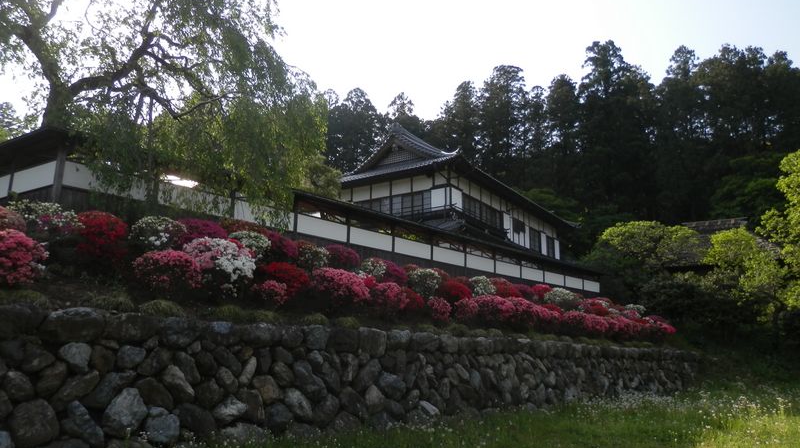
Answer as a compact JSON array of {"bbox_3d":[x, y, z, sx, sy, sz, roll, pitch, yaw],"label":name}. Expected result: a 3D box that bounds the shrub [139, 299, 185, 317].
[{"bbox_3d":[-4.121,1.438,9.945,0.780,0.310,0.660,0,-13,0],"label":"shrub"}]

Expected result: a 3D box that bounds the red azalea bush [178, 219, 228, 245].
[{"bbox_3d":[-4.402,0.292,12.709,1.160,0.850,1.110,0,-13,0],"label":"red azalea bush"}]

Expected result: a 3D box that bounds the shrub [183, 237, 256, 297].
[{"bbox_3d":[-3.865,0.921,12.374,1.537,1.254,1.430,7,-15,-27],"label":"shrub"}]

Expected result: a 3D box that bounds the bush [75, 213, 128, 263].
[{"bbox_3d":[-5.533,0.251,10.746,0.891,1.004,0.938,-12,-18,40],"label":"bush"}]

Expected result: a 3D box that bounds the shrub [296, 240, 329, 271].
[{"bbox_3d":[-2.241,0.860,15.054,0.840,0.860,0.885,0,-14,0],"label":"shrub"}]

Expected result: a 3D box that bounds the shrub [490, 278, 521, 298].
[{"bbox_3d":[4.005,2.408,21.849,1.200,0.850,1.140,0,-13,0],"label":"shrub"}]

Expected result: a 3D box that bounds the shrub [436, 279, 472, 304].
[{"bbox_3d":[1.788,2.244,18.788,1.049,0.943,1.104,0,-14,0],"label":"shrub"}]

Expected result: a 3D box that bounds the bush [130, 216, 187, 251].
[{"bbox_3d":[-4.976,0.277,11.855,1.097,0.862,1.154,-12,-18,40],"label":"bush"}]

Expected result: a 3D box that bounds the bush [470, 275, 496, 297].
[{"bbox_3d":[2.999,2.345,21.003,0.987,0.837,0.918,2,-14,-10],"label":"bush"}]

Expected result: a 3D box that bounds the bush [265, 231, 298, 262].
[{"bbox_3d":[-2.989,0.578,14.464,0.900,0.850,0.850,0,-13,0],"label":"bush"}]

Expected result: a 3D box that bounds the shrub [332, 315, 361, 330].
[{"bbox_3d":[-1.212,2.286,13.341,0.553,0.346,0.582,0,-14,0],"label":"shrub"}]

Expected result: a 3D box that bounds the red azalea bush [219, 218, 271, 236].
[{"bbox_3d":[-3.812,0.255,14.067,1.340,0.800,1.140,0,-13,0],"label":"red azalea bush"}]

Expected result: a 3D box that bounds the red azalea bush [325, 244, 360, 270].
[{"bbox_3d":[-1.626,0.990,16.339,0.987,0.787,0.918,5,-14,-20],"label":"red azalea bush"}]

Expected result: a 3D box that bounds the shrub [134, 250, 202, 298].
[{"bbox_3d":[-4.375,0.961,10.758,1.290,0.950,1.230,0,-13,0],"label":"shrub"}]

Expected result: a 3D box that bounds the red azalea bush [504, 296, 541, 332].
[{"bbox_3d":[4.359,3.136,20.476,1.143,1.134,1.203,0,-14,0],"label":"red azalea bush"}]

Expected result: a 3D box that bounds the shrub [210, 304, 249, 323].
[{"bbox_3d":[-3.241,1.672,10.883,0.740,0.310,0.630,0,-13,0],"label":"shrub"}]

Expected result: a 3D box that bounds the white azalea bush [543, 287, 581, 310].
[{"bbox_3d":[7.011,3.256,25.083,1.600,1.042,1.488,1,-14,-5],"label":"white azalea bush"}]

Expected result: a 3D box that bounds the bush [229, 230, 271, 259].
[{"bbox_3d":[-3.539,0.539,13.542,0.929,0.773,0.978,0,-14,0],"label":"bush"}]

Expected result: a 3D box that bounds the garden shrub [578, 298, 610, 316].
[{"bbox_3d":[9.029,3.900,26.824,1.441,0.847,1.340,1,-14,-3],"label":"garden shrub"}]

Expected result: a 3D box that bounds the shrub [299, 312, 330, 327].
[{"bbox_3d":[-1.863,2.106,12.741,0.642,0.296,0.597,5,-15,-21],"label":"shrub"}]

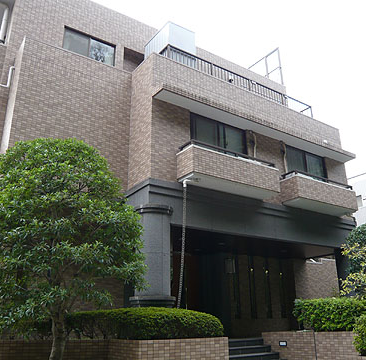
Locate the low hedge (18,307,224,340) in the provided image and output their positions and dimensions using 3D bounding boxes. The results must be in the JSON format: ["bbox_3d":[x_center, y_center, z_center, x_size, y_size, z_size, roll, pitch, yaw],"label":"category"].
[{"bbox_3d":[-1.037,2.496,6.757,3.300,0.500,1.100,2,-20,-7],"label":"low hedge"}]

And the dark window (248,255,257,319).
[{"bbox_3d":[2.061,3.172,11.561,0.200,1.800,0.100,12,-23,-32],"label":"dark window"}]

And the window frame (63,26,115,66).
[{"bbox_3d":[-2.598,-3.644,10.913,1.500,0.880,0.100,12,-23,-32],"label":"window frame"}]

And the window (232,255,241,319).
[{"bbox_3d":[1.521,3.057,11.215,0.200,1.800,0.100,12,-23,-32],"label":"window"}]

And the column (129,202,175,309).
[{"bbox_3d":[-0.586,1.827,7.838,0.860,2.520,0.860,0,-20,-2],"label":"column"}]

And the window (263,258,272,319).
[{"bbox_3d":[2.574,3.281,11.890,0.200,1.800,0.100,12,-23,-32],"label":"window"}]

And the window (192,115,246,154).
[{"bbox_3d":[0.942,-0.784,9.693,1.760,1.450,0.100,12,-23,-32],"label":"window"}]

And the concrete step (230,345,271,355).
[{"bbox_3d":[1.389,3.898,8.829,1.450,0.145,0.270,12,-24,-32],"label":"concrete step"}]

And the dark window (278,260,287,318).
[{"bbox_3d":[3.124,3.399,12.242,0.200,1.800,0.100,12,-23,-32],"label":"dark window"}]

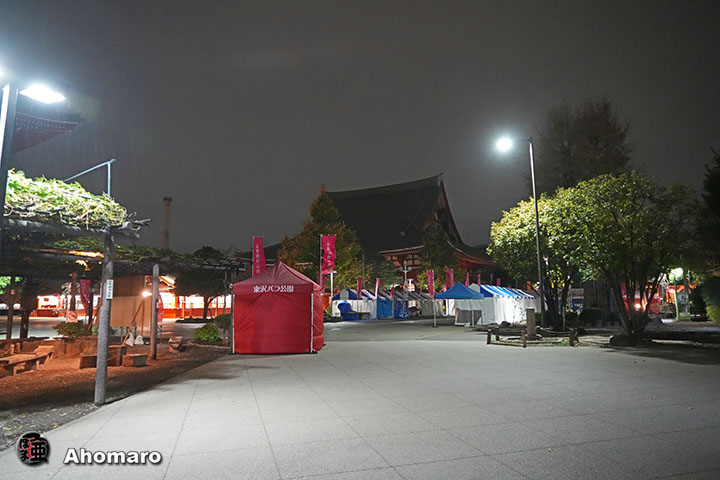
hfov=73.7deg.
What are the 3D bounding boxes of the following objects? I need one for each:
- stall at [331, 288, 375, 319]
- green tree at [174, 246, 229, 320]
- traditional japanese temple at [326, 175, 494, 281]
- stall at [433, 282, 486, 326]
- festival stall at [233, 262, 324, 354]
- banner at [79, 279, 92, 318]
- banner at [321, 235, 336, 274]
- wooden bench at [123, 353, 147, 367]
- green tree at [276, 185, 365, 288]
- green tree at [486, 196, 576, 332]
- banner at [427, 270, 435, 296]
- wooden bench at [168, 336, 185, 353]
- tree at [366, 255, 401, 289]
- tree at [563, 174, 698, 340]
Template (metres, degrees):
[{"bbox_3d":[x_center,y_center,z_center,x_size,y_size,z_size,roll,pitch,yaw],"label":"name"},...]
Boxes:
[{"bbox_3d":[-0.536,5.280,39.600,2.750,2.500,2.600,-6,-8,32],"label":"stall"},{"bbox_3d":[-12.713,3.489,38.500,4.300,5.900,4.300,-1,-7,0],"label":"green tree"},{"bbox_3d":[3.229,0.630,109.511,45.500,29.200,46.000,-5,-8,28],"label":"traditional japanese temple"},{"bbox_3d":[5.934,3.814,28.531,2.300,2.620,2.300,-5,-8,26],"label":"stall"},{"bbox_3d":[-2.653,2.203,16.159,2.500,2.920,2.500,-2,-7,3],"label":"festival stall"},{"bbox_3d":[-12.485,2.666,21.872,0.550,1.720,0.080,1,-8,-17],"label":"banner"},{"bbox_3d":[-1.178,0.549,18.077,0.600,1.520,0.060,-2,-7,6],"label":"banner"},{"bbox_3d":[-5.834,3.097,12.446,0.520,0.340,0.420,-6,-8,31],"label":"wooden bench"},{"bbox_3d":[-4.476,1.170,54.295,9.400,14.700,9.200,-1,-7,0],"label":"green tree"},{"bbox_3d":[7.735,0.975,20.800,4.400,5.700,4.400,-1,-7,0],"label":"green tree"},{"bbox_3d":[4.406,2.719,30.000,0.460,1.650,0.080,-1,-7,0],"label":"banner"},{"bbox_3d":[-6.124,3.456,15.950,0.420,0.420,2.000,1,-7,-16],"label":"wooden bench"},{"bbox_3d":[2.938,5.375,60.000,4.600,7.000,4.600,-1,-7,0],"label":"tree"},{"bbox_3d":[9.565,0.552,17.100,4.600,5.750,4.600,-1,-7,0],"label":"tree"}]

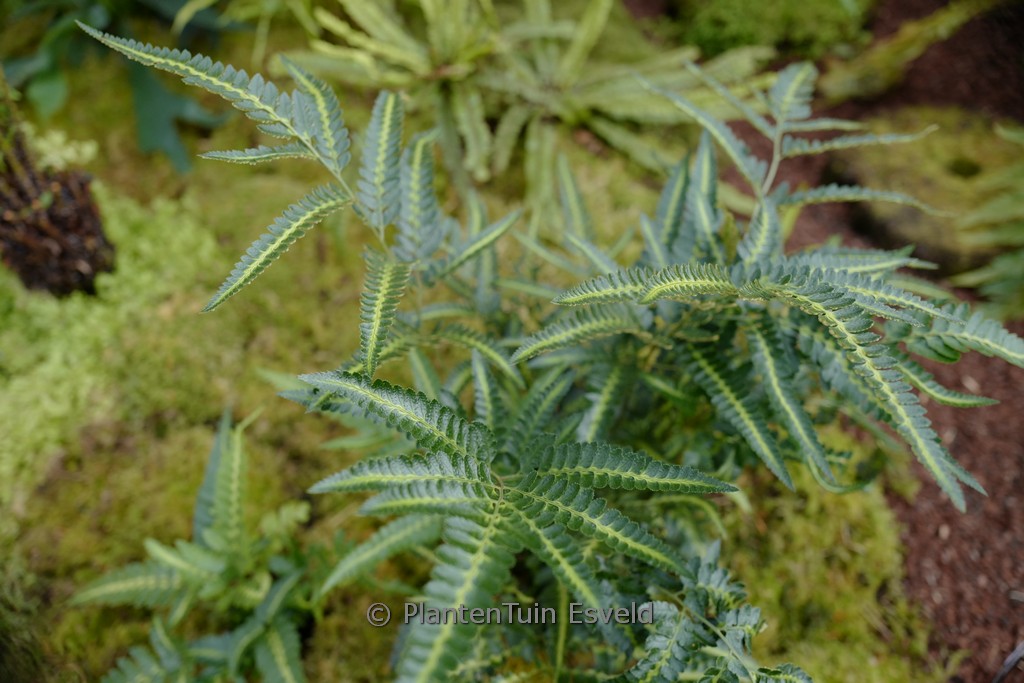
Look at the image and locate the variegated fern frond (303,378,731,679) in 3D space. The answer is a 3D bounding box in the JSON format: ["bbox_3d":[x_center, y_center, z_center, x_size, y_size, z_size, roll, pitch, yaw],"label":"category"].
[{"bbox_3d":[0.000,0.118,0.485,0.275,0.130,0.210,8,45,8],"label":"variegated fern frond"}]

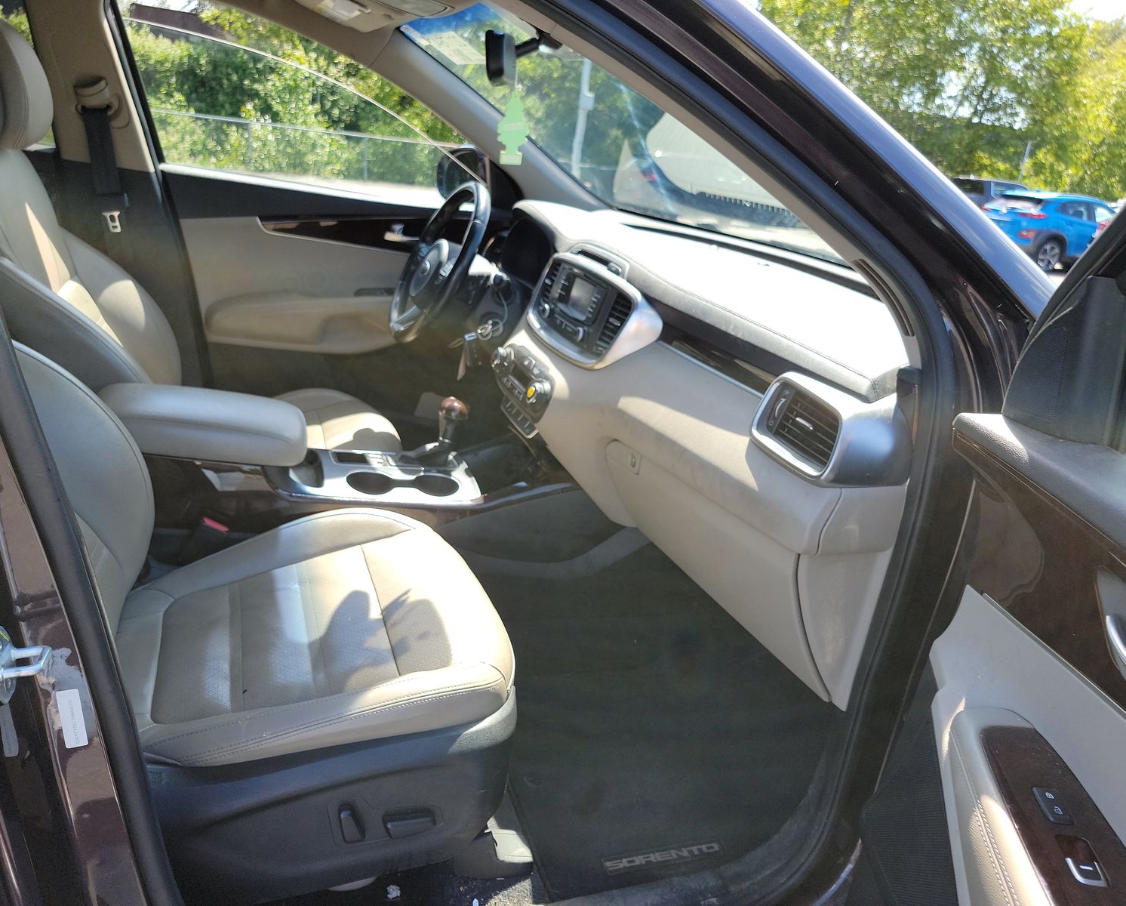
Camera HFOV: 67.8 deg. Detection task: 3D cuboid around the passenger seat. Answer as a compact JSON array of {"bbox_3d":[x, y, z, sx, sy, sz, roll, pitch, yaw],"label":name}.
[{"bbox_3d":[-0.495,0.032,1.021,0.945,1.070,0.540,-2,21,-19],"label":"passenger seat"}]

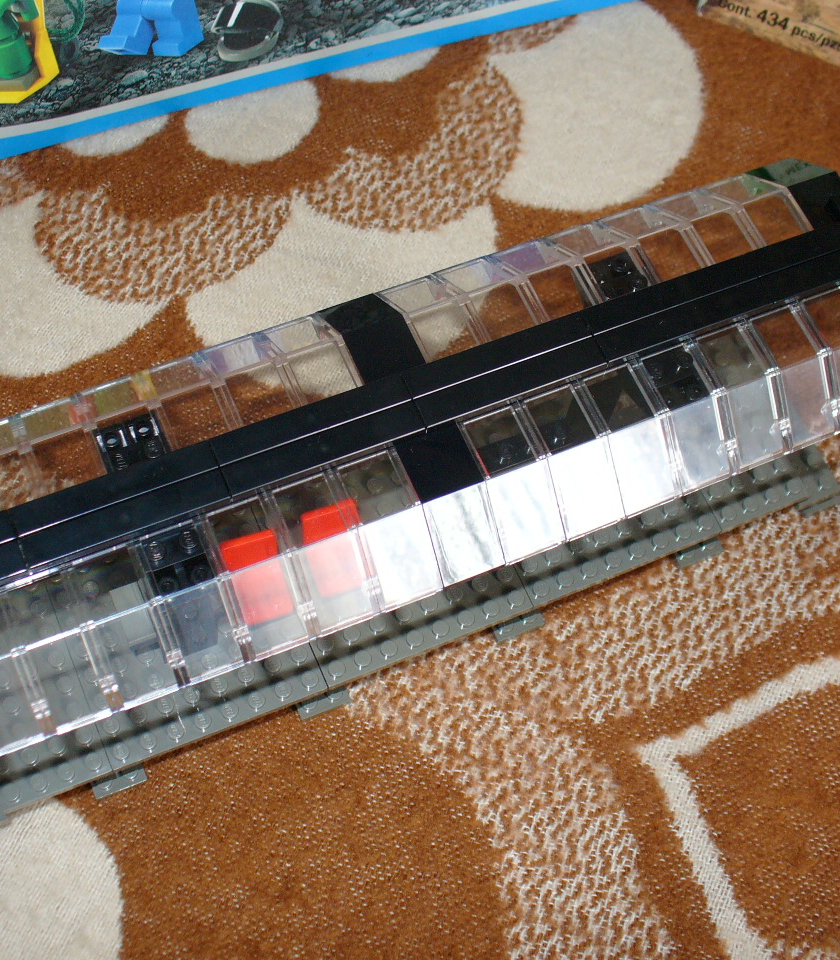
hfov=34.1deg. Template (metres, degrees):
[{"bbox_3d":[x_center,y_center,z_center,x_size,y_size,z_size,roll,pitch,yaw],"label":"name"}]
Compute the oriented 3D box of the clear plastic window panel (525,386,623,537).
[{"bbox_3d":[0.035,-0.007,0.329,0.016,0.015,0.037,-20,68,-13],"label":"clear plastic window panel"}]

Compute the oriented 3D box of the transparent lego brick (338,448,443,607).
[{"bbox_3d":[-0.008,0.010,0.317,0.016,0.017,0.036,-20,70,-13],"label":"transparent lego brick"}]

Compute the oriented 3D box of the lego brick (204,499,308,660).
[{"bbox_3d":[-0.037,0.021,0.310,0.016,0.017,0.036,-20,70,-13],"label":"lego brick"}]

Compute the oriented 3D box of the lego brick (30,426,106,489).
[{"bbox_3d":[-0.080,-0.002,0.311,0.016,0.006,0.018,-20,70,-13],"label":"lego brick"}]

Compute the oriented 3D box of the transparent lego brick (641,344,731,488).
[{"bbox_3d":[0.065,-0.016,0.337,0.016,0.015,0.035,-20,69,-13],"label":"transparent lego brick"}]

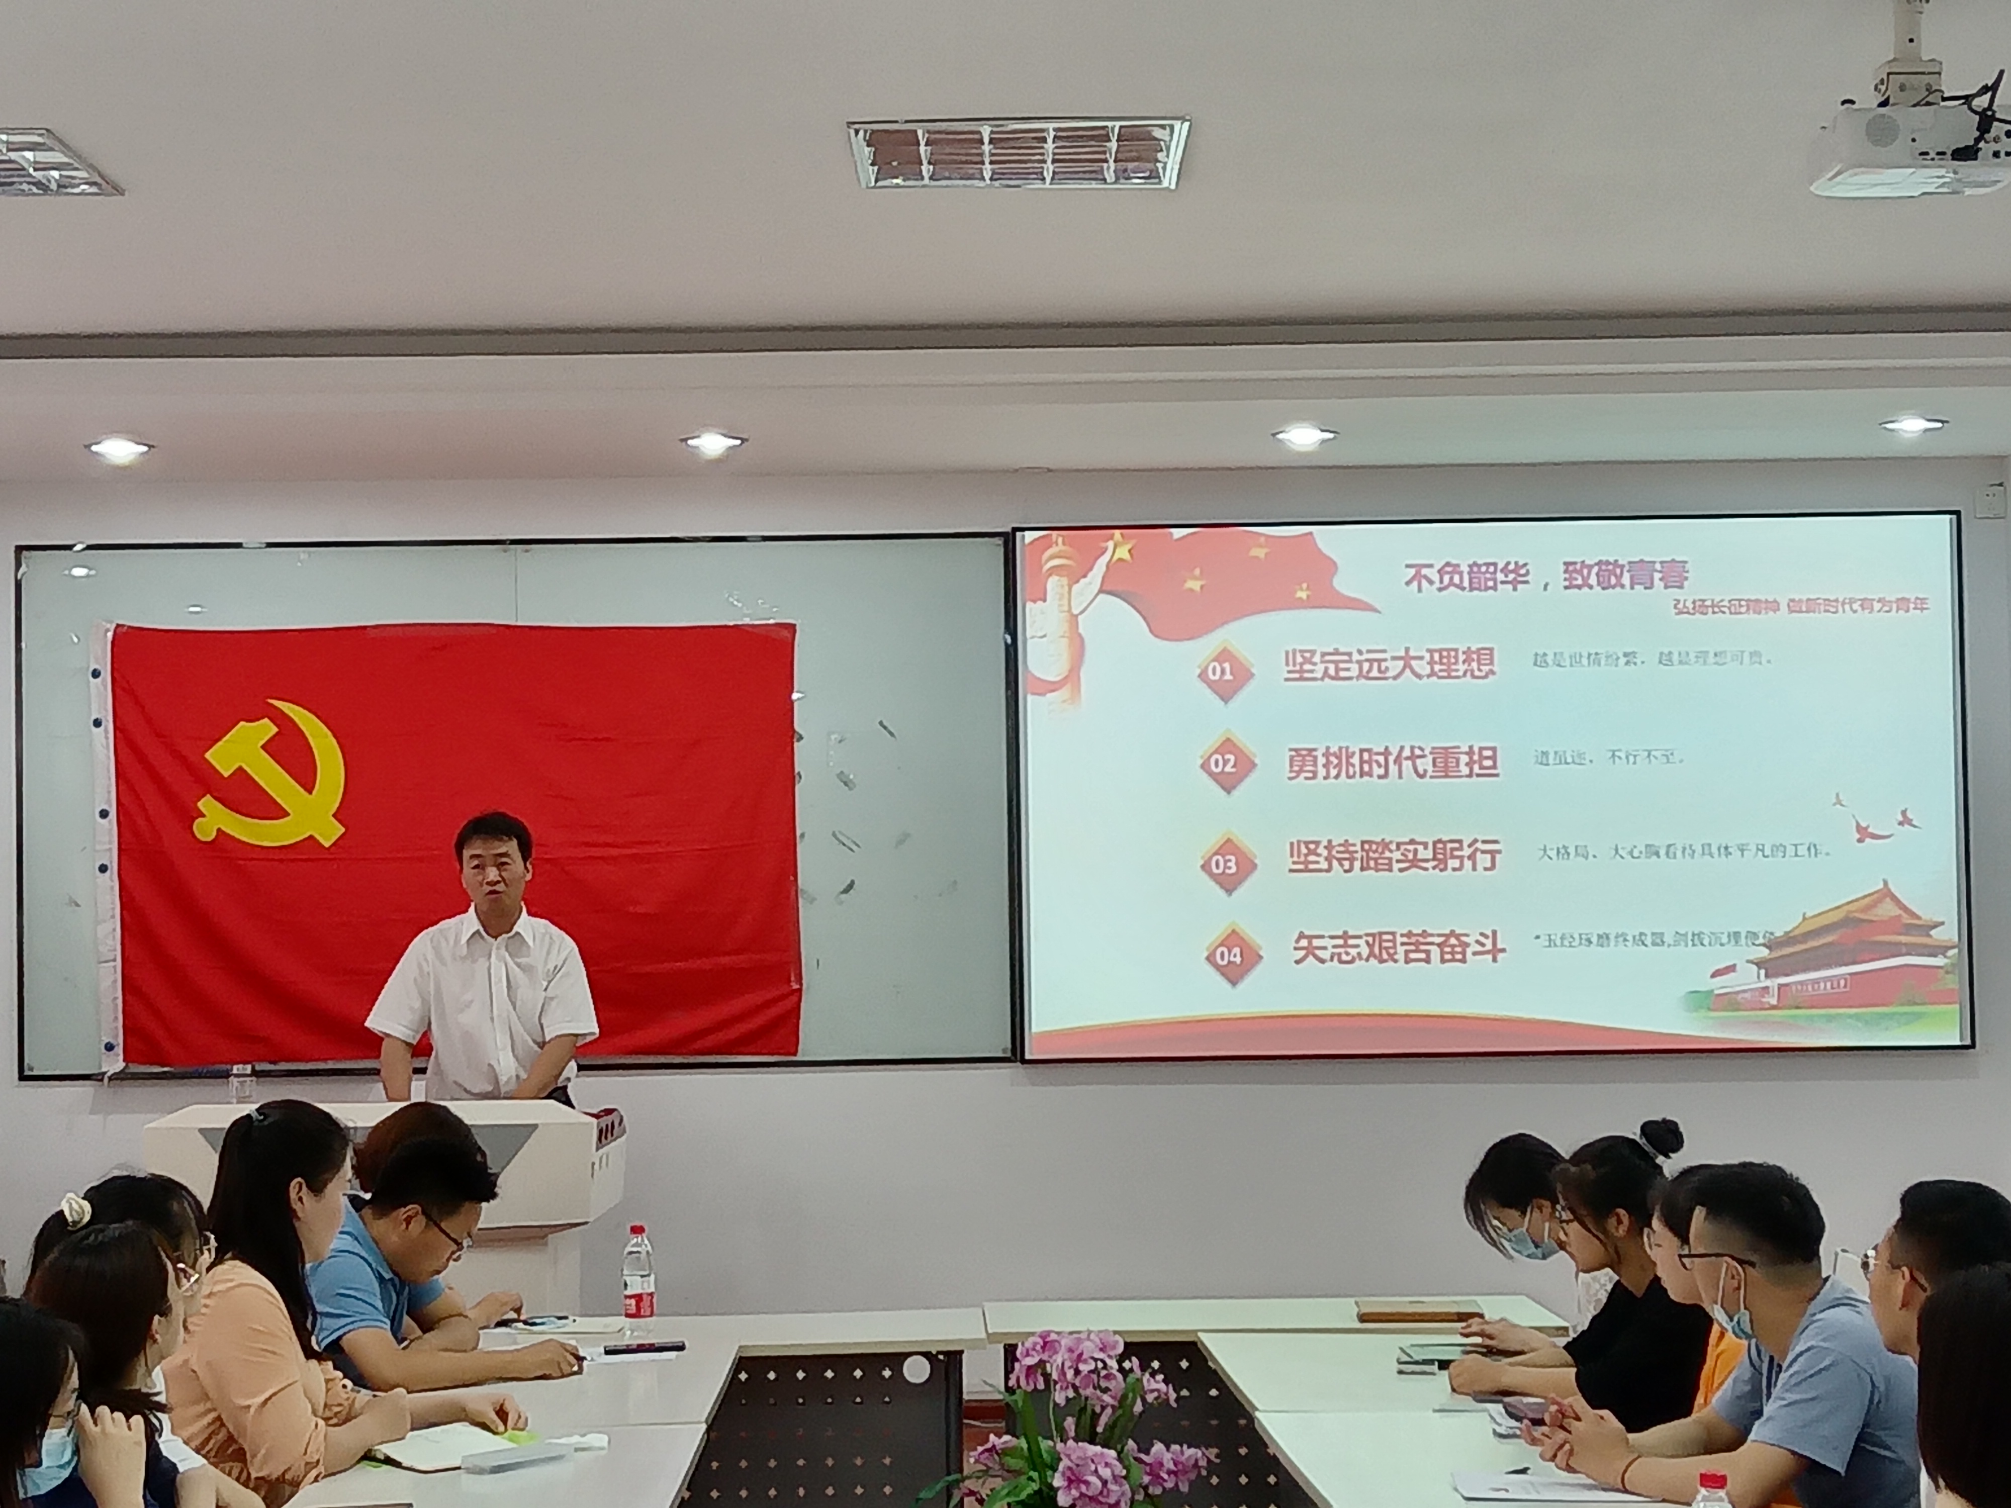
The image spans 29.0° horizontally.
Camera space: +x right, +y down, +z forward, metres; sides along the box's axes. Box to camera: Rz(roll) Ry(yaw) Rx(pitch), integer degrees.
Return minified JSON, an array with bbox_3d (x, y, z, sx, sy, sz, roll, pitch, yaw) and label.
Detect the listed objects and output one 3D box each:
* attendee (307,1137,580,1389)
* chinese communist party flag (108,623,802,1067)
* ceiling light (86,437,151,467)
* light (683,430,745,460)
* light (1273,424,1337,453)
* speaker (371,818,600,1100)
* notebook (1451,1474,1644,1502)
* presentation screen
[{"bbox_3d":[-1.088,1.333,7.401,0.600,1.200,0.520,-1,-3,6],"label":"attendee"},{"bbox_3d":[-1.541,0.245,10.772,1.930,1.220,0.040,-1,-3,0],"label":"chinese communist party flag"},{"bbox_3d":[-2.306,-0.783,10.130,0.175,0.060,0.175,-1,-3,0],"label":"ceiling light"},{"bbox_3d":[-0.764,-0.805,10.201,0.175,0.060,0.175,-1,-3,0],"label":"light"},{"bbox_3d":[0.791,-0.828,10.256,0.175,0.060,0.175,-1,-3,0],"label":"light"},{"bbox_3d":[-1.287,0.960,9.624,0.560,1.629,0.400,-1,-3,-1],"label":"speaker"},{"bbox_3d":[0.811,1.060,5.678,0.290,0.012,0.250,-1,-3,0],"label":"notebook"},{"bbox_3d":[1.353,0.089,10.770,2.635,1.485,0.050,-1,-3,0],"label":"presentation screen"}]

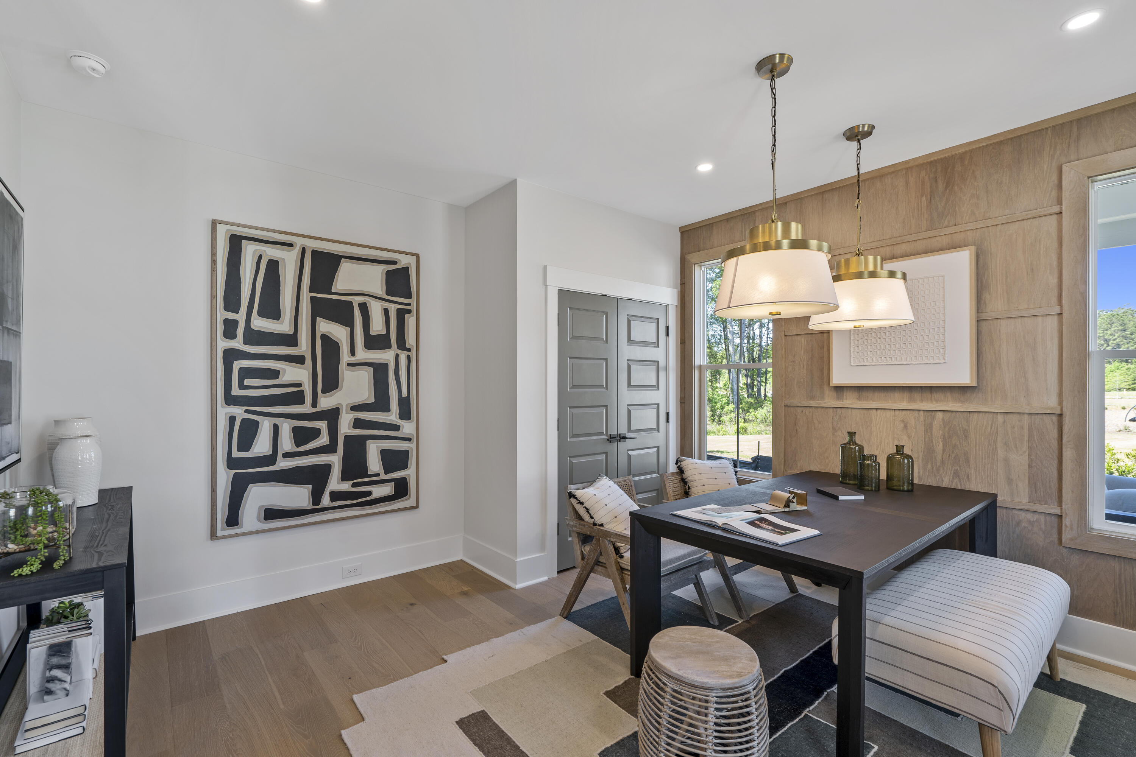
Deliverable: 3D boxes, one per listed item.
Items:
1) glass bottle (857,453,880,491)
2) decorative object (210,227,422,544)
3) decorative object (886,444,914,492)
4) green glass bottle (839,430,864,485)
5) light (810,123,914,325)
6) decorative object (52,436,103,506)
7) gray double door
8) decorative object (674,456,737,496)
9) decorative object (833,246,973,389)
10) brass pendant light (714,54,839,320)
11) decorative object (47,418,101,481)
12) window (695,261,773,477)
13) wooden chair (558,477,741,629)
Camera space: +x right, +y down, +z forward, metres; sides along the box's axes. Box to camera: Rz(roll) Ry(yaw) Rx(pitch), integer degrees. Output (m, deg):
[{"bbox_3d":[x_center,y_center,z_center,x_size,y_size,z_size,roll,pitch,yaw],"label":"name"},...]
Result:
[{"bbox_3d":[1.748,0.543,2.933,0.110,0.200,0.110,0,0,-38],"label":"glass bottle"},{"bbox_3d":[-1.579,0.010,3.309,1.244,1.841,0.045,0,-1,-39],"label":"decorative object"},{"bbox_3d":[1.892,0.511,2.877,0.126,0.245,0.126,0,-1,-39],"label":"decorative object"},{"bbox_3d":[1.748,0.487,3.110,0.127,0.313,0.127,0,0,-38],"label":"green glass bottle"},{"bbox_3d":[1.572,-0.806,2.721,0.495,1.060,0.495,0,0,-38],"label":"light"},{"bbox_3d":[-2.228,0.421,2.297,0.162,0.310,0.162,0,0,-38],"label":"decorative object"},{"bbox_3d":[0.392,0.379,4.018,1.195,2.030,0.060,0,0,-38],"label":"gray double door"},{"bbox_3d":[0.999,0.777,3.425,0.501,0.481,0.161,5,-25,-25],"label":"decorative object"},{"bbox_3d":[2.039,-0.354,3.138,0.040,0.790,0.790,0,0,-38],"label":"decorative object"},{"bbox_3d":[0.889,-0.822,2.165,0.491,1.063,0.491,0,-1,-39],"label":"brass pendant light"},{"bbox_3d":[-2.385,0.385,2.440,0.190,0.380,0.190,0,0,-38],"label":"decorative object"},{"bbox_3d":[1.357,-0.116,4.106,0.100,1.765,0.717,0,-1,-39],"label":"window"},{"bbox_3d":[0.405,1.018,2.923,0.630,0.770,0.670,0,0,-38],"label":"wooden chair"}]

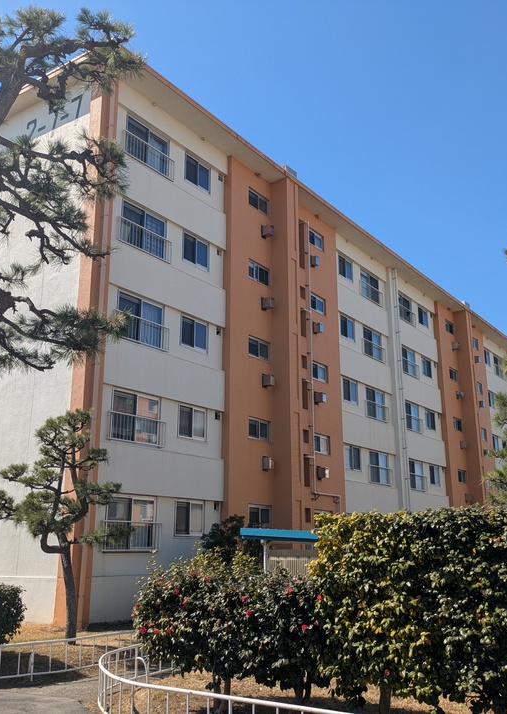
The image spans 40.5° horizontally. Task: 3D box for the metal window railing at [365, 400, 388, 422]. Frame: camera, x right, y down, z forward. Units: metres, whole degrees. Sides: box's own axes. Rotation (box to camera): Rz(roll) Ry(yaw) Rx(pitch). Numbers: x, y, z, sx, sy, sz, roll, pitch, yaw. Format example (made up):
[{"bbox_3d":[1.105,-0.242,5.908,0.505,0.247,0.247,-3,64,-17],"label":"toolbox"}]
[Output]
[{"bbox_3d":[5.168,2.329,28.842,0.132,0.715,2.013,-12,-20,35],"label":"metal window railing"}]

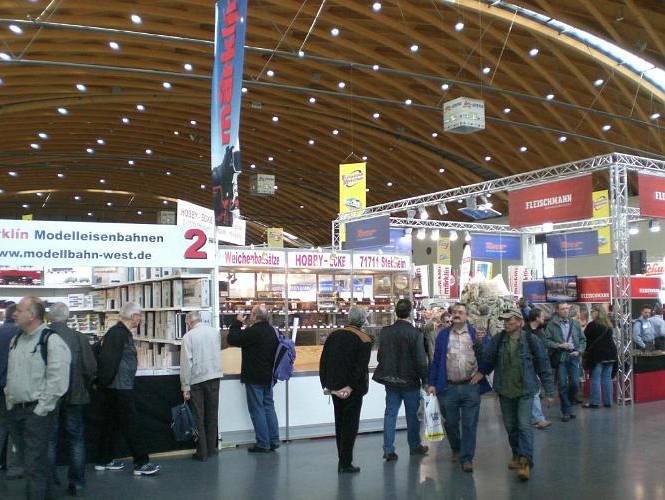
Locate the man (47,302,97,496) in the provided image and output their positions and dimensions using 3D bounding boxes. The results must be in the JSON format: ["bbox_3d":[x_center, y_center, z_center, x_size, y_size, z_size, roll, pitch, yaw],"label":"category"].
[{"bbox_3d":[-2.552,1.415,7.134,0.540,1.802,0.360,3,-5,-36],"label":"man"}]

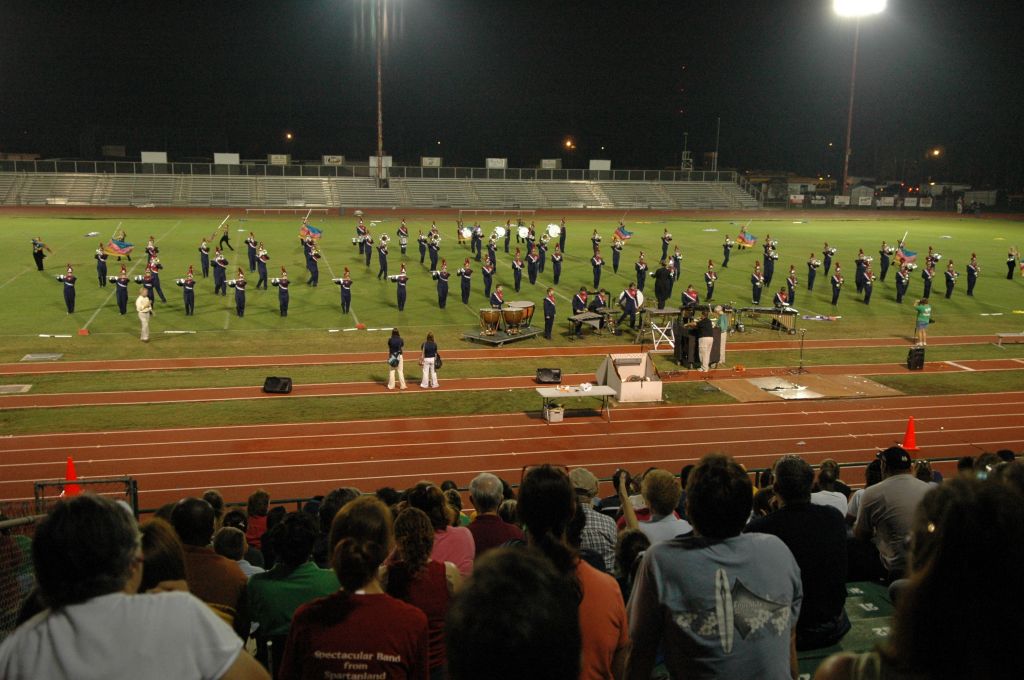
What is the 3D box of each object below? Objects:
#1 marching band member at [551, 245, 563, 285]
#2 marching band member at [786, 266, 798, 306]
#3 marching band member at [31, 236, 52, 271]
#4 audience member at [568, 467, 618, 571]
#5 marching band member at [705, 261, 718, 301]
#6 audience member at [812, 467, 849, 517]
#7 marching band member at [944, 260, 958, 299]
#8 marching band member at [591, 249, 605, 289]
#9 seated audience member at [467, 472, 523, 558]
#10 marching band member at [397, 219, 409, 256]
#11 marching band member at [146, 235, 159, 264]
[{"bbox_3d":[2.071,-3.494,44.517,0.520,1.881,0.420,-1,12,-15],"label":"marching band member"},{"bbox_3d":[11.932,-2.288,40.965,0.430,1.760,0.390,-3,13,-20],"label":"marching band member"},{"bbox_3d":[-21.611,-3.939,44.164,0.750,1.510,0.600,1,11,-5],"label":"marching band member"},{"bbox_3d":[0.428,1.373,6.297,0.500,1.250,0.780,0,12,-6],"label":"audience member"},{"bbox_3d":[8.525,-2.559,41.398,0.520,1.773,0.450,-1,12,-15],"label":"marching band member"},{"bbox_3d":[2.745,1.682,8.711,0.480,1.200,0.700,-1,12,-14],"label":"audience member"},{"bbox_3d":[20.021,-2.776,44.083,0.520,1.762,0.450,-1,12,-15],"label":"marching band member"},{"bbox_3d":[3.892,-3.228,43.620,0.560,1.855,0.480,0,11,-8],"label":"marching band member"},{"bbox_3d":[-0.183,1.329,5.796,0.500,1.250,0.780,0,12,-9],"label":"seated audience member"},{"bbox_3d":[-6.090,-5.780,53.848,0.620,2.032,0.600,-1,11,-12],"label":"marching band member"},{"bbox_3d":[-16.118,-3.742,43.315,0.520,1.790,0.450,-1,12,-15],"label":"marching band member"}]

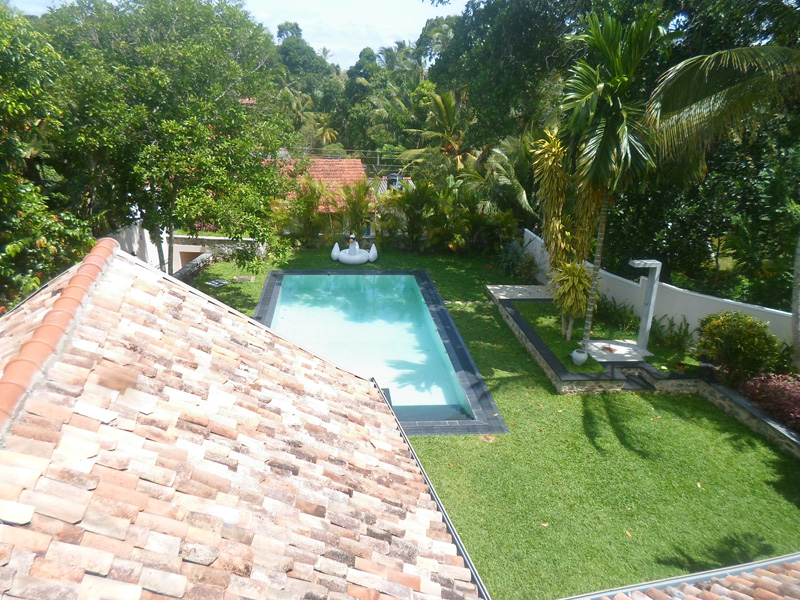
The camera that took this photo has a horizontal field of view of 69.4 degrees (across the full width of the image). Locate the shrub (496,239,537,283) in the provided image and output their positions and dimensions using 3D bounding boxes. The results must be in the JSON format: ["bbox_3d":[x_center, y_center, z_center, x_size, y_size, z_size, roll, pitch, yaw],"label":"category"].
[{"bbox_3d":[3.891,-1.344,19.243,1.380,1.430,1.300,0,20,-7],"label":"shrub"}]

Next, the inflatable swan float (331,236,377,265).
[{"bbox_3d":[-1.652,-1.889,20.750,1.660,1.000,1.350,1,20,-2],"label":"inflatable swan float"}]

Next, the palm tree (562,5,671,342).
[{"bbox_3d":[4.247,-2.114,12.333,2.350,7.100,2.300,0,20,-7],"label":"palm tree"}]

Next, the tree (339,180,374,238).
[{"bbox_3d":[-1.635,-3.157,21.726,1.360,2.600,1.350,0,20,-7],"label":"tree"}]

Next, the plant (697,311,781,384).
[{"bbox_3d":[7.142,0.993,12.228,1.620,1.520,1.500,0,20,-7],"label":"plant"}]

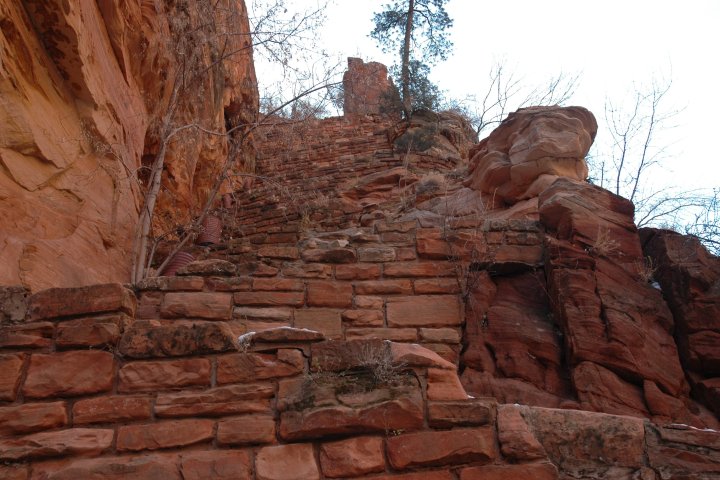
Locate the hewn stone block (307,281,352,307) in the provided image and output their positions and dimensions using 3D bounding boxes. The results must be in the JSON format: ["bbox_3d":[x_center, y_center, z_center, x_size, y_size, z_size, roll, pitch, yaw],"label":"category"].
[{"bbox_3d":[-0.261,0.520,7.096,0.392,0.237,0.280,0,-18,0],"label":"hewn stone block"}]

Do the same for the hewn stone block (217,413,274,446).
[{"bbox_3d":[-0.602,1.071,4.459,0.318,0.148,0.280,-4,-18,4],"label":"hewn stone block"}]

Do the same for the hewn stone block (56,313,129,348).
[{"bbox_3d":[-1.592,0.586,4.893,0.426,0.165,0.250,-6,-19,6],"label":"hewn stone block"}]

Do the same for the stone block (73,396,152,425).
[{"bbox_3d":[-1.408,1.018,4.723,0.470,0.143,0.250,-6,-19,6],"label":"stone block"}]

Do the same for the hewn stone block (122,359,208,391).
[{"bbox_3d":[-1.113,0.826,4.756,0.553,0.180,0.270,-6,-19,6],"label":"hewn stone block"}]

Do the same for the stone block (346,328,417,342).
[{"bbox_3d":[0.183,0.855,6.949,0.597,0.117,0.280,0,-18,0],"label":"stone block"}]

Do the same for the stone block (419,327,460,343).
[{"bbox_3d":[0.682,0.848,6.936,0.349,0.129,0.250,0,-18,0],"label":"stone block"}]

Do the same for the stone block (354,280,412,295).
[{"bbox_3d":[0.205,0.457,7.113,0.489,0.122,0.260,0,-18,0],"label":"stone block"}]

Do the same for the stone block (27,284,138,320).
[{"bbox_3d":[-1.654,0.405,4.847,0.569,0.200,0.300,-4,-18,4],"label":"stone block"}]

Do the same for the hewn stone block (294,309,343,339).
[{"bbox_3d":[-0.358,0.761,6.990,0.407,0.257,0.280,0,-18,0],"label":"hewn stone block"}]

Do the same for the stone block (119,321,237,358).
[{"bbox_3d":[-1.026,0.614,4.711,0.675,0.202,0.320,-4,-18,4],"label":"stone block"}]

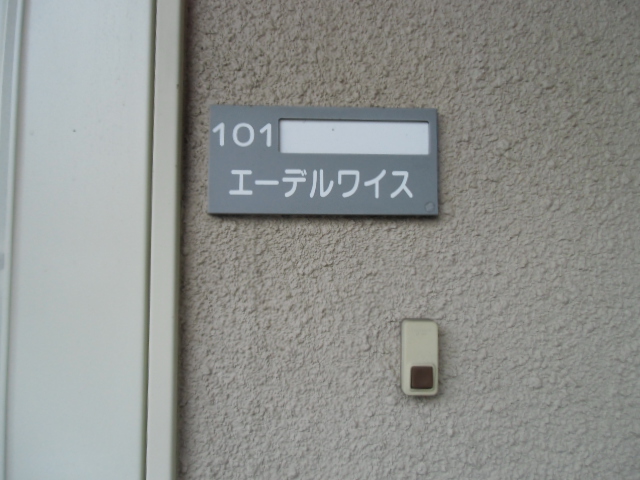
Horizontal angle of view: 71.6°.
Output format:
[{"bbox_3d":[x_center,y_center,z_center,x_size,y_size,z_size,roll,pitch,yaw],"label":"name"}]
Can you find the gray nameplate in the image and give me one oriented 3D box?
[{"bbox_3d":[0.004,-0.079,0.448,0.228,0.106,0.010,1,-2,-1],"label":"gray nameplate"}]

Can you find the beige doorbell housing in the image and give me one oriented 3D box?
[{"bbox_3d":[0.098,0.115,0.438,0.034,0.073,0.017,1,-2,-1],"label":"beige doorbell housing"}]

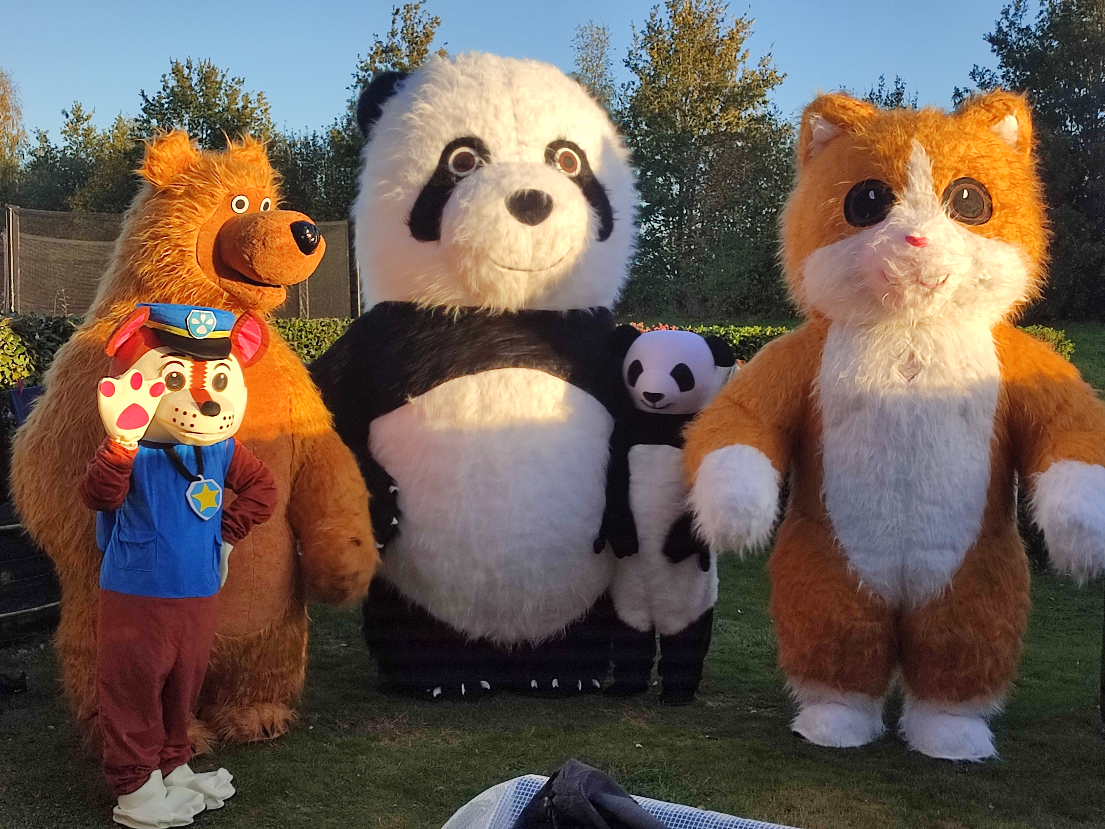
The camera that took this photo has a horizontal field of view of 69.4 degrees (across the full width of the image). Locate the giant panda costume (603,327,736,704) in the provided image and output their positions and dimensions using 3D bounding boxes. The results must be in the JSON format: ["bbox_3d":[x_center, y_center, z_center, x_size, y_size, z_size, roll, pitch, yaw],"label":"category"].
[{"bbox_3d":[0.550,0.452,3.721,0.640,1.720,0.480,2,4,22],"label":"giant panda costume"}]

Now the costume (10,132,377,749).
[{"bbox_3d":[-1.470,0.106,3.436,1.250,2.450,1.400,3,5,40],"label":"costume"}]

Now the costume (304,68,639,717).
[{"bbox_3d":[-0.380,-0.194,3.996,1.550,2.970,1.250,-1,4,-14],"label":"costume"}]

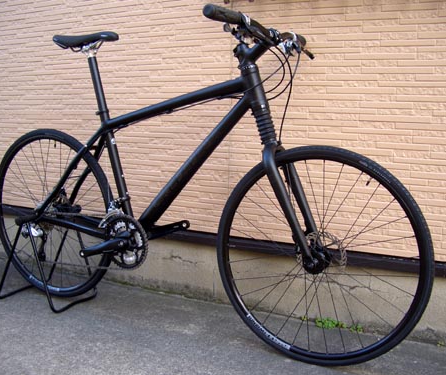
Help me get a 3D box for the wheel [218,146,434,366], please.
[{"bbox_3d":[0.280,0.211,1.540,0.678,0.678,0.080,6,9,27],"label":"wheel"}]

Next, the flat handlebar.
[{"bbox_3d":[0.155,-0.449,1.508,0.140,0.100,0.630,7,12,29],"label":"flat handlebar"}]

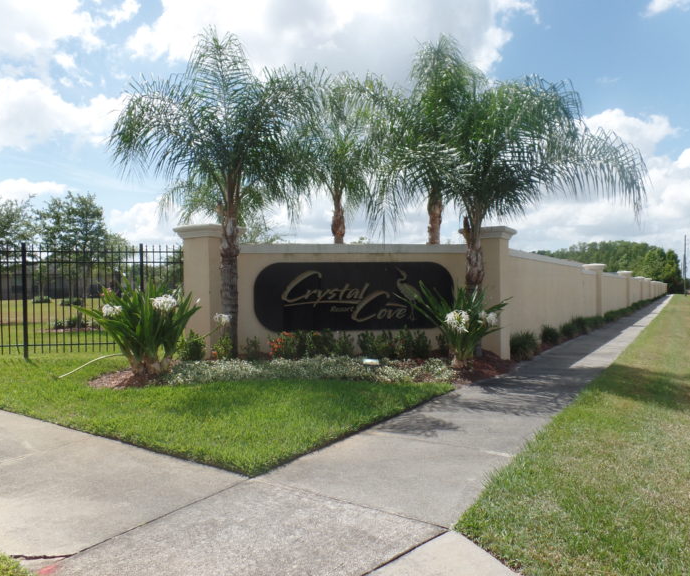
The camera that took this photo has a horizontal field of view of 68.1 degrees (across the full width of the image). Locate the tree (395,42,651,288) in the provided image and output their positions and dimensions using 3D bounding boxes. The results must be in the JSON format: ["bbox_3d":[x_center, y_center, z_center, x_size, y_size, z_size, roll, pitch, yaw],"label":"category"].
[{"bbox_3d":[3.080,-1.500,8.950,4.300,5.450,3.800,0,0,0],"label":"tree"}]

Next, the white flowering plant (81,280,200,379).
[{"bbox_3d":[-2.905,0.583,7.250,1.500,1.350,1.400,-1,0,-22],"label":"white flowering plant"}]

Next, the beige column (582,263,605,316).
[{"bbox_3d":[11.029,0.160,22.452,0.856,2.422,0.856,-1,0,33],"label":"beige column"}]

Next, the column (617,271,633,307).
[{"bbox_3d":[19.197,0.097,35.084,0.856,2.484,0.856,-1,0,33],"label":"column"}]

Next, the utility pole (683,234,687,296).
[{"bbox_3d":[58.100,-3.840,87.000,0.340,10.400,0.340,0,0,0],"label":"utility pole"}]

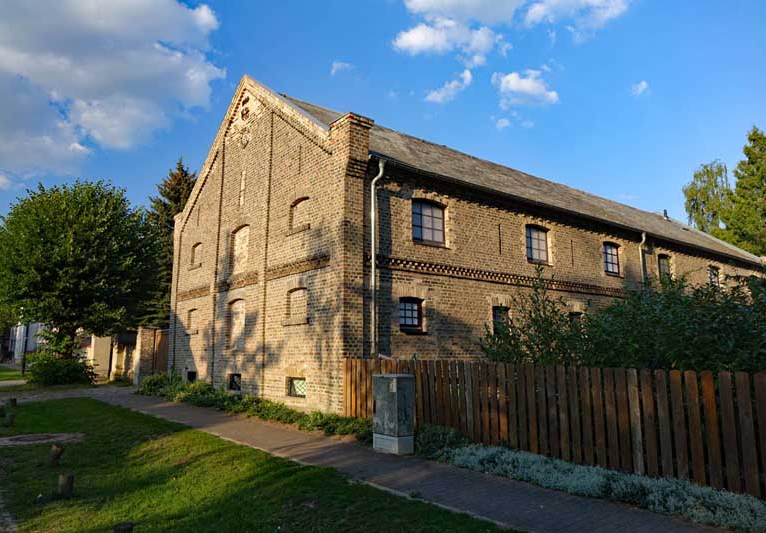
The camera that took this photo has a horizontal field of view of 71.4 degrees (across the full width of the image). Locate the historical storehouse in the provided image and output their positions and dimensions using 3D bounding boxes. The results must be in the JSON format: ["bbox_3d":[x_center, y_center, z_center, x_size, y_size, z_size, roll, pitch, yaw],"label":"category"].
[{"bbox_3d":[6.559,0.382,24.380,28.000,9.850,11.800,7,-12,-38],"label":"historical storehouse"}]

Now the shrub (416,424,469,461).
[{"bbox_3d":[0.846,2.450,7.685,0.700,0.440,0.850,7,-12,-38],"label":"shrub"}]

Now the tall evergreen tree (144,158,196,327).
[{"bbox_3d":[-10.569,-0.079,27.222,5.000,11.600,5.000,4,-10,-21],"label":"tall evergreen tree"}]

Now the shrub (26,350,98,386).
[{"bbox_3d":[-13.832,4.372,22.914,2.700,1.430,2.400,5,-11,-30],"label":"shrub"}]

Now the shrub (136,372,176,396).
[{"bbox_3d":[-7.778,4.068,18.499,0.850,0.650,1.600,7,-12,-38],"label":"shrub"}]

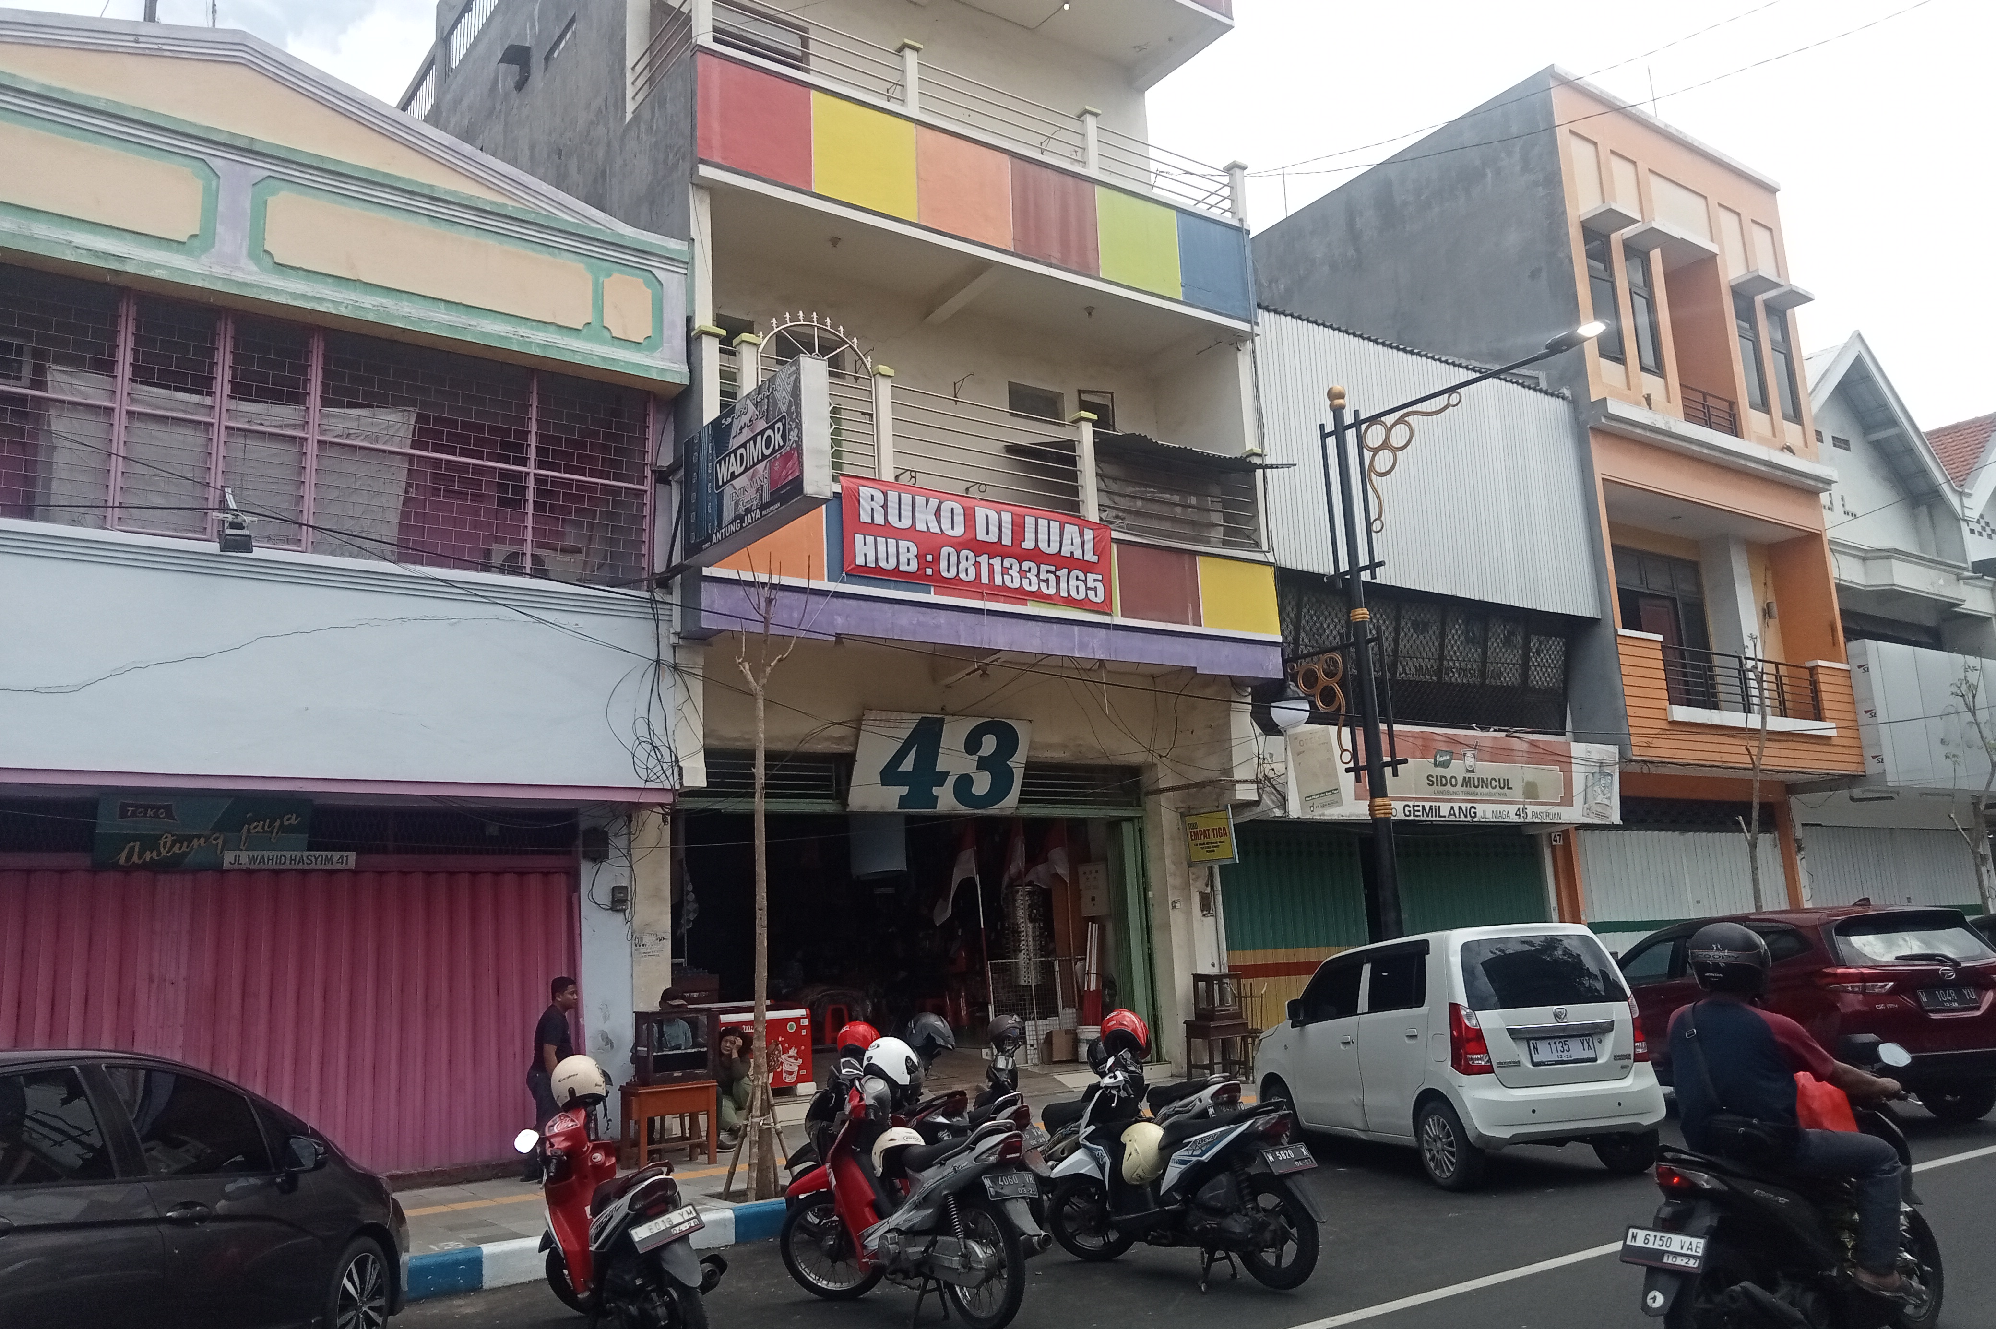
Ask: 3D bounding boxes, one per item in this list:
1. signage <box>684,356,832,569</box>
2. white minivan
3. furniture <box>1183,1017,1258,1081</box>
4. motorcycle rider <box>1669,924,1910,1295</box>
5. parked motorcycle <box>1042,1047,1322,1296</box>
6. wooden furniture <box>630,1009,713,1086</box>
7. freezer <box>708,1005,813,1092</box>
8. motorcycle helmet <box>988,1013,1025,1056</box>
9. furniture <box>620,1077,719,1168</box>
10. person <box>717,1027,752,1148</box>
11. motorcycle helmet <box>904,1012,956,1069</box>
[{"bbox_3d":[-1.861,-1.494,12.271,0.212,1.034,2.023,5,-14,-34],"label":"signage"},{"bbox_3d":[3.165,2.808,11.881,1.475,1.670,3.600,0,-12,-16],"label":"white minivan"},{"bbox_3d":[2.423,4.347,18.064,0.620,0.700,0.440,6,-14,-38],"label":"furniture"},{"bbox_3d":[2.836,1.646,5.926,0.900,1.370,0.660,5,-14,-36],"label":"motorcycle rider"},{"bbox_3d":[0.879,2.452,7.952,0.680,1.100,1.850,6,-15,-40],"label":"parked motorcycle"},{"bbox_3d":[-2.688,3.200,13.456,0.591,0.604,0.286,5,-14,-36],"label":"wooden furniture"},{"bbox_3d":[-2.544,3.995,16.639,1.080,0.890,0.620,6,-15,-40],"label":"freezer"},{"bbox_3d":[0.053,2.284,10.000,0.240,0.250,0.270,6,-3,-38],"label":"motorcycle helmet"},{"bbox_3d":[-2.690,3.777,13.193,0.670,0.629,0.371,5,-14,-36],"label":"furniture"},{"bbox_3d":[-2.327,3.743,14.300,0.500,1.050,0.650,0,-12,-14],"label":"person"},{"bbox_3d":[-0.365,2.063,8.900,0.310,0.260,0.250,11,-4,27],"label":"motorcycle helmet"}]

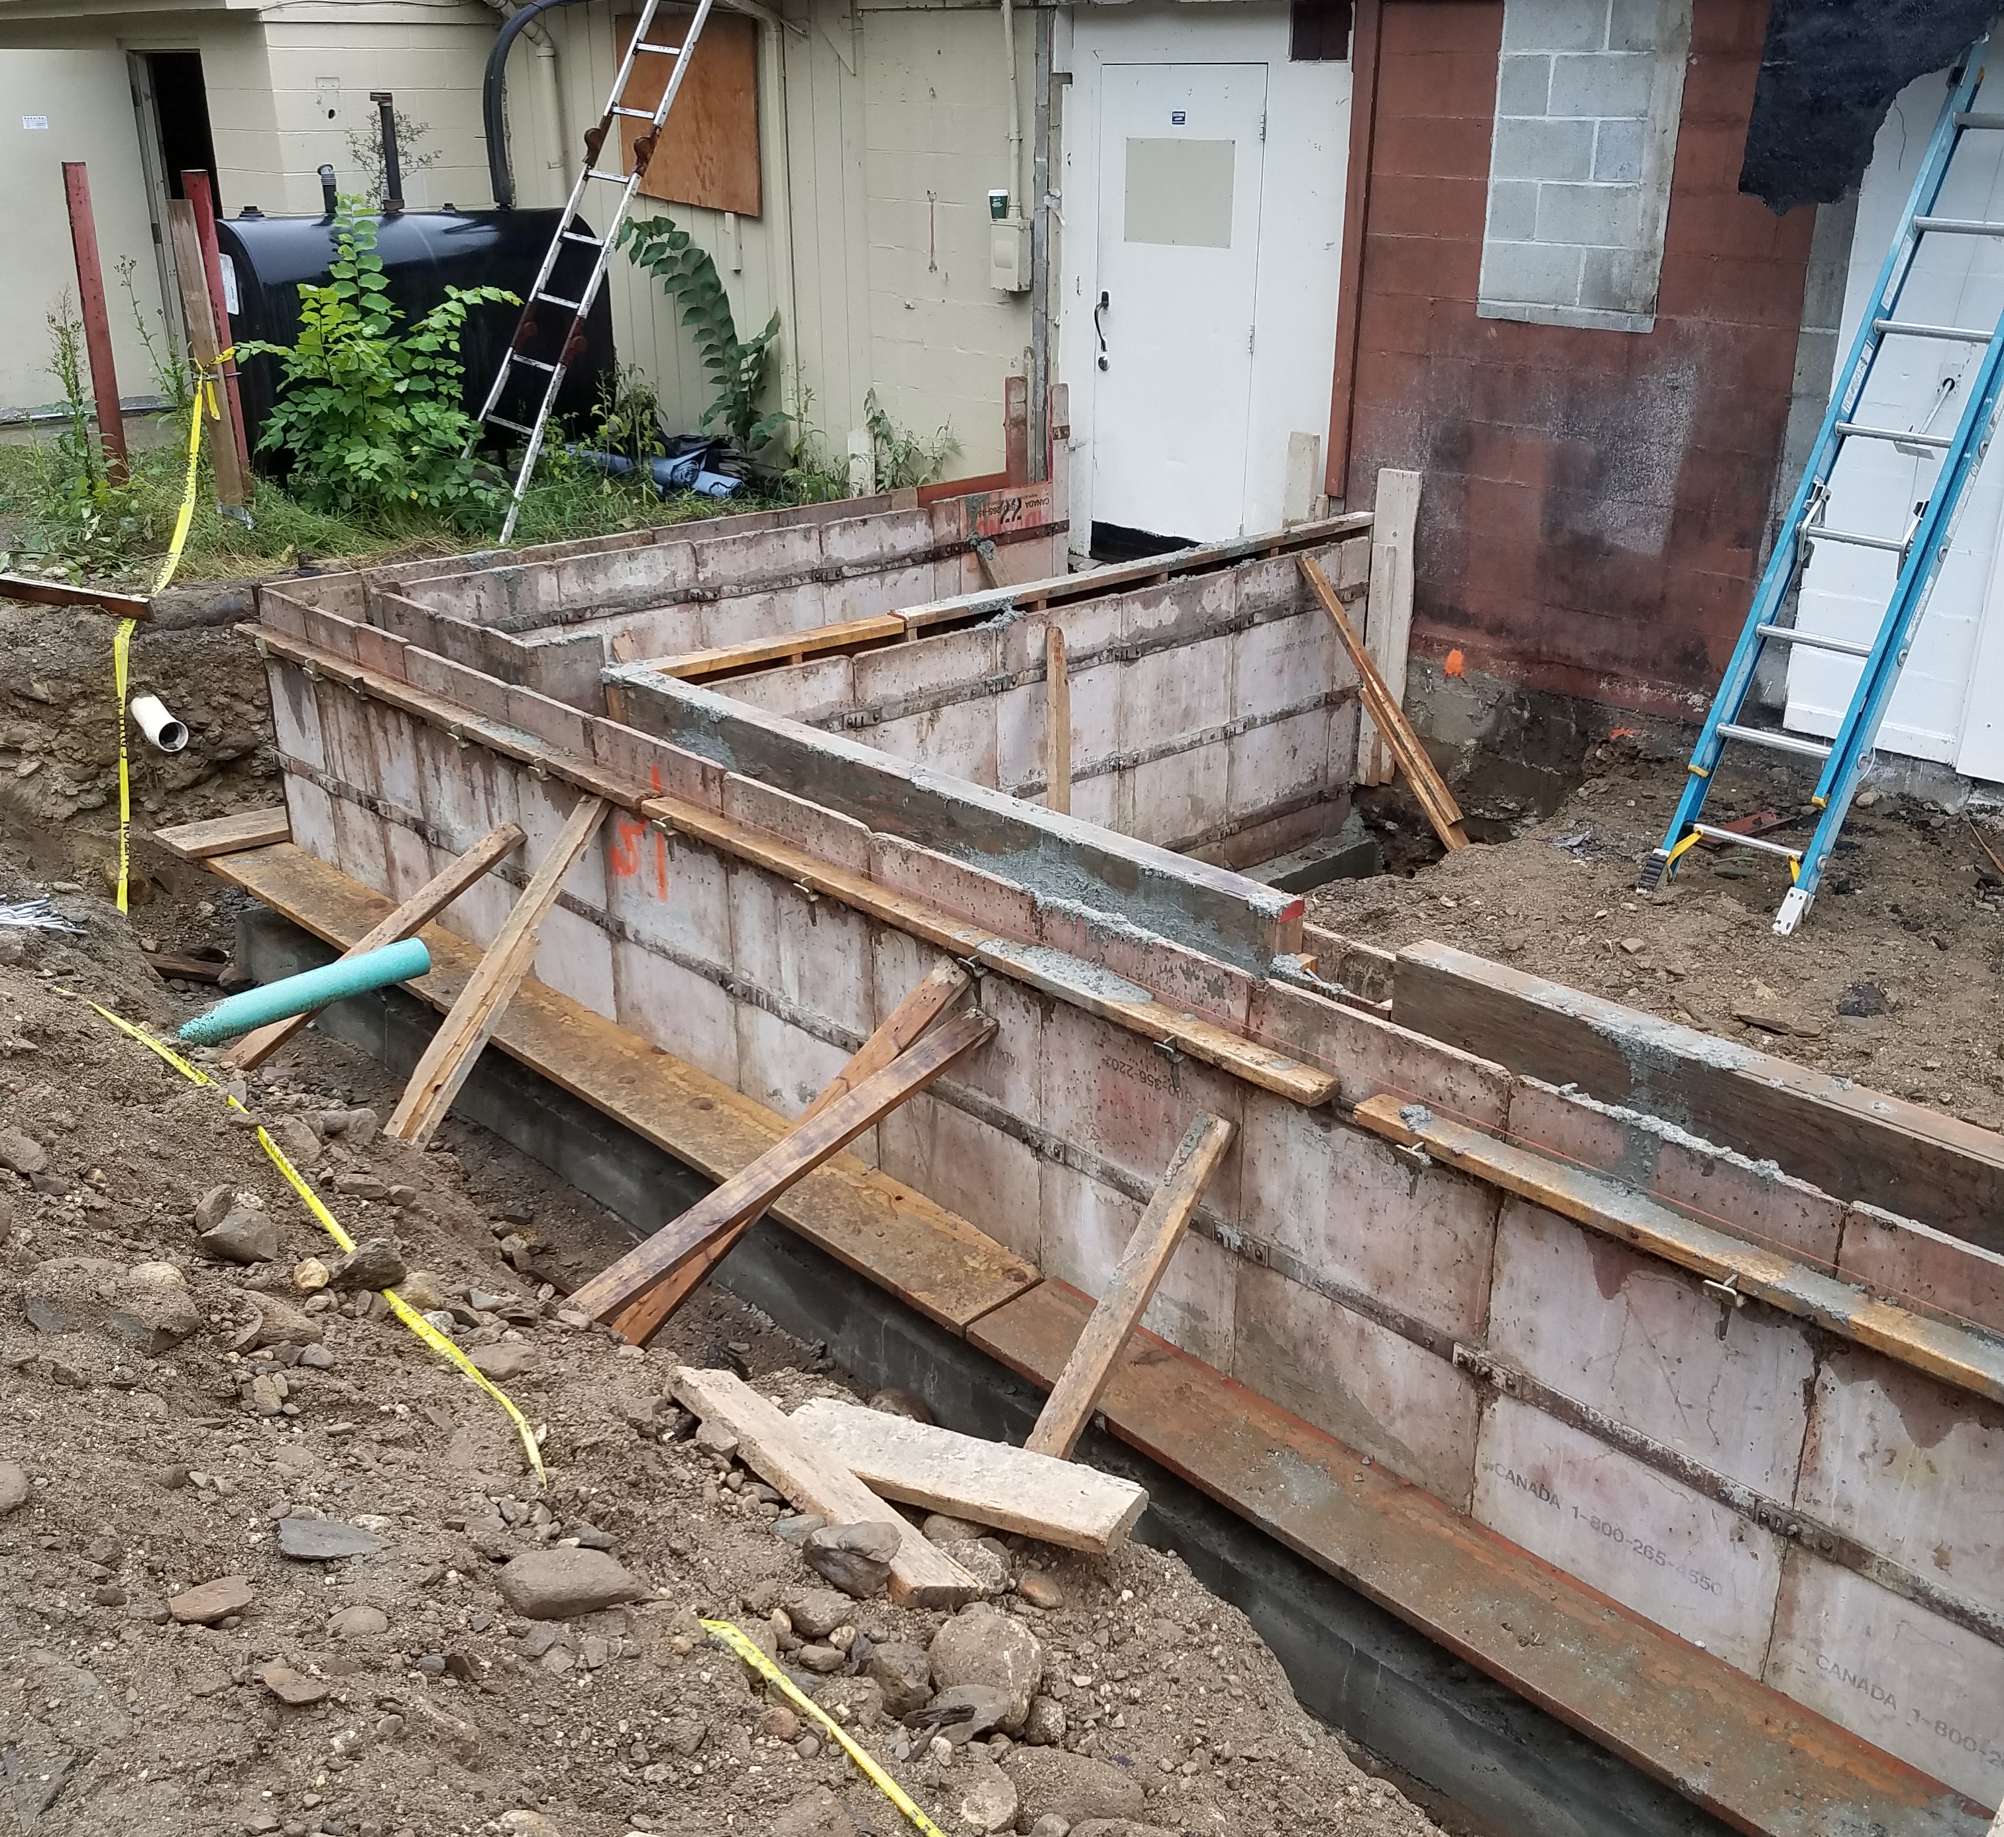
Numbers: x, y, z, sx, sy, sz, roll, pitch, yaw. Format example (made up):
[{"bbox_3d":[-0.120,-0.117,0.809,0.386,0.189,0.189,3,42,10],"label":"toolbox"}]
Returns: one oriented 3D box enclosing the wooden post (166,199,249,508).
[{"bbox_3d":[-3.157,-2.222,7.973,0.089,1.182,0.040,-4,23,-7],"label":"wooden post"}]

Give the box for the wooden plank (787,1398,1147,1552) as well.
[{"bbox_3d":[-0.064,0.914,3.288,0.577,0.038,0.142,14,29,4],"label":"wooden plank"}]

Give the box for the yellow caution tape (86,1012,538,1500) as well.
[{"bbox_3d":[-1.544,0.558,4.295,0.161,0.090,2.845,-15,23,-34],"label":"yellow caution tape"}]

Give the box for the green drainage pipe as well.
[{"bbox_3d":[-1.911,0.208,5.530,0.683,0.108,0.108,-21,30,-36],"label":"green drainage pipe"}]

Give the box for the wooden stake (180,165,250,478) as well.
[{"bbox_3d":[-3.169,-2.374,8.160,0.089,1.254,0.038,-16,27,-31],"label":"wooden stake"}]

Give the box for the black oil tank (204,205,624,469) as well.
[{"bbox_3d":[-2.900,-2.857,9.929,1.830,1.170,0.690,-20,30,-41],"label":"black oil tank"}]

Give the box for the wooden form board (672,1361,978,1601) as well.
[{"bbox_3d":[-0.290,0.887,3.146,0.602,0.038,0.095,32,24,34],"label":"wooden form board"}]

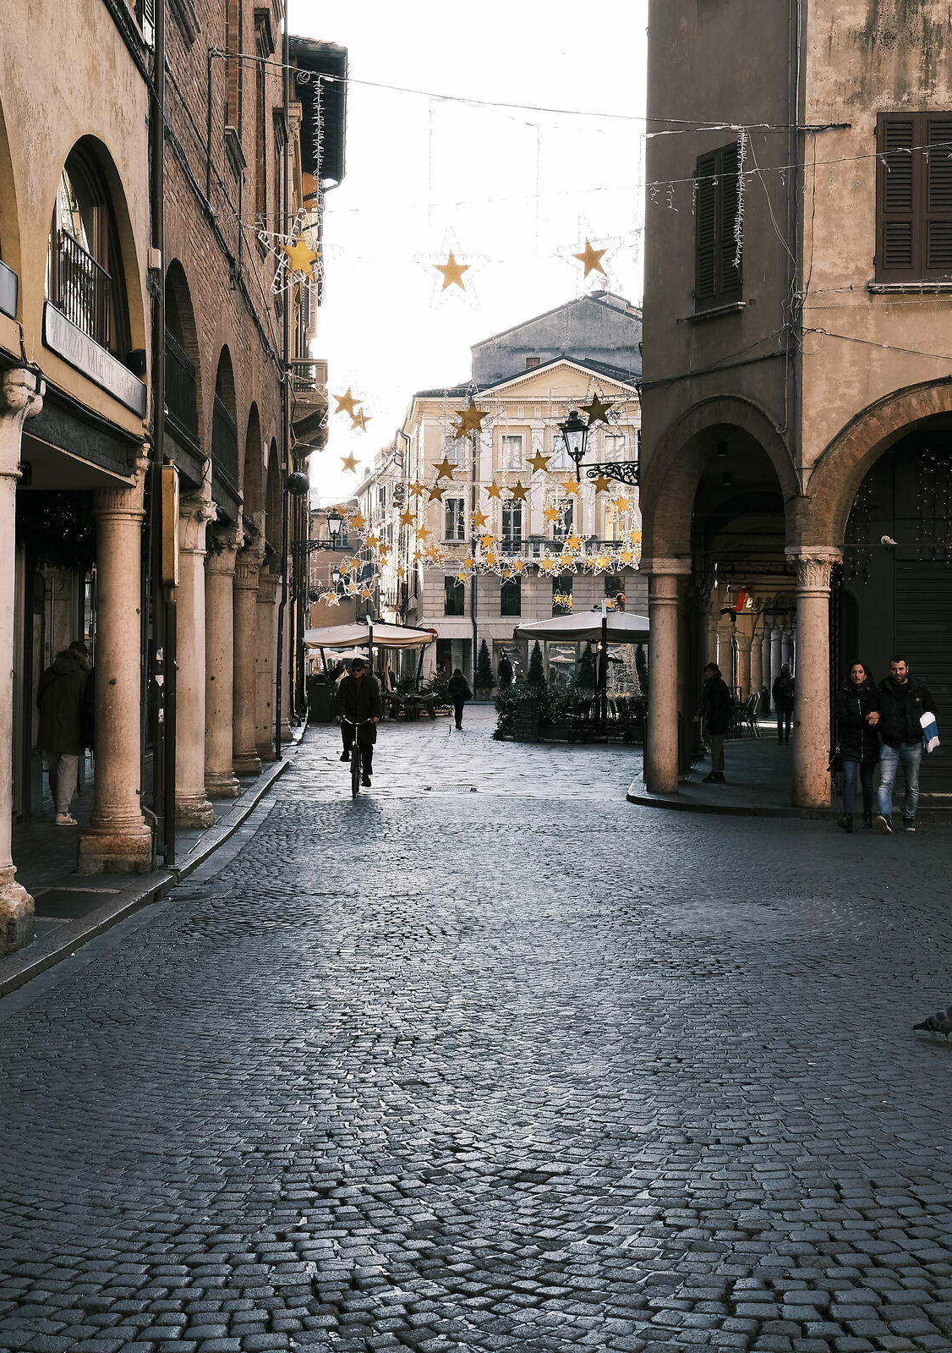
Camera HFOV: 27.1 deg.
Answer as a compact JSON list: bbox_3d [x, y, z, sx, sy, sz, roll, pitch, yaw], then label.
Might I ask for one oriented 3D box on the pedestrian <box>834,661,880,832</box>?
[{"bbox_3d":[3.829,0.699,19.850,0.500,1.720,0.400,0,0,9],"label":"pedestrian"}]

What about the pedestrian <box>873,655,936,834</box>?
[{"bbox_3d":[4.371,0.690,20.100,0.630,1.780,0.460,0,0,9],"label":"pedestrian"}]

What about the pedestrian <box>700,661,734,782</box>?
[{"bbox_3d":[3.287,0.625,27.000,0.480,1.670,0.500,0,0,-6],"label":"pedestrian"}]

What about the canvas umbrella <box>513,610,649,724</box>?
[{"bbox_3d":[2.950,-0.065,47.500,4.100,3.050,4.100,0,0,0],"label":"canvas umbrella"}]

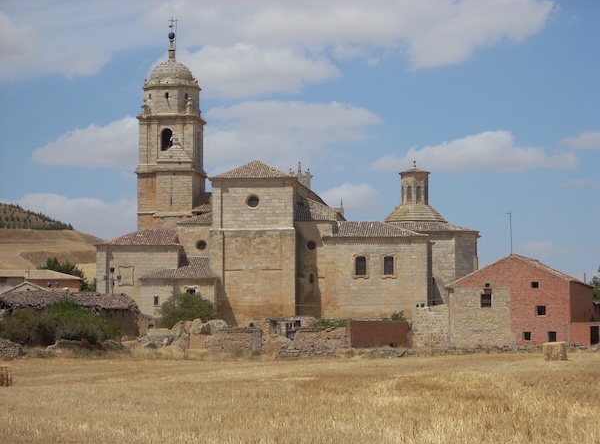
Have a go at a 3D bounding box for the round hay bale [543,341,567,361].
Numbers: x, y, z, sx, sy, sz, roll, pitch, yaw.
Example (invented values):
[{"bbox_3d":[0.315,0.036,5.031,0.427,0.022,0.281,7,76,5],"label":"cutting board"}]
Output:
[{"bbox_3d":[16.873,8.592,128.500,1.480,1.240,1.480,0,-3,0],"label":"round hay bale"}]

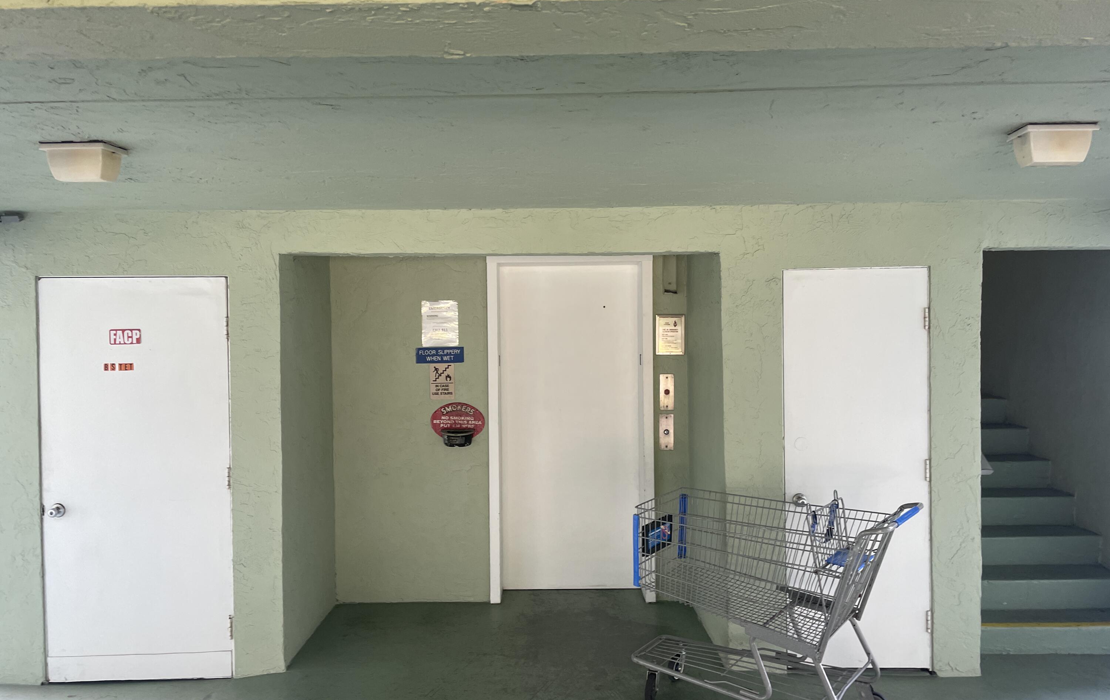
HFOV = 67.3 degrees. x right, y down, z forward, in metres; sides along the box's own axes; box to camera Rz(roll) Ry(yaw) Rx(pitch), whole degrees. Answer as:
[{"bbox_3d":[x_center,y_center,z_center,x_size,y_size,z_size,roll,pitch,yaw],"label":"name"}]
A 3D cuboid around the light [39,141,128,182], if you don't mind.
[{"bbox_3d":[-1.553,-0.607,2.743,0.213,0.118,0.135,-1,1,0],"label":"light"}]

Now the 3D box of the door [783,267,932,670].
[{"bbox_3d":[1.488,0.590,4.117,0.705,1.970,0.050,-1,1,0],"label":"door"}]

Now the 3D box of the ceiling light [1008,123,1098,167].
[{"bbox_3d":[1.591,-0.648,2.672,0.213,0.118,0.135,-1,1,0],"label":"ceiling light"}]

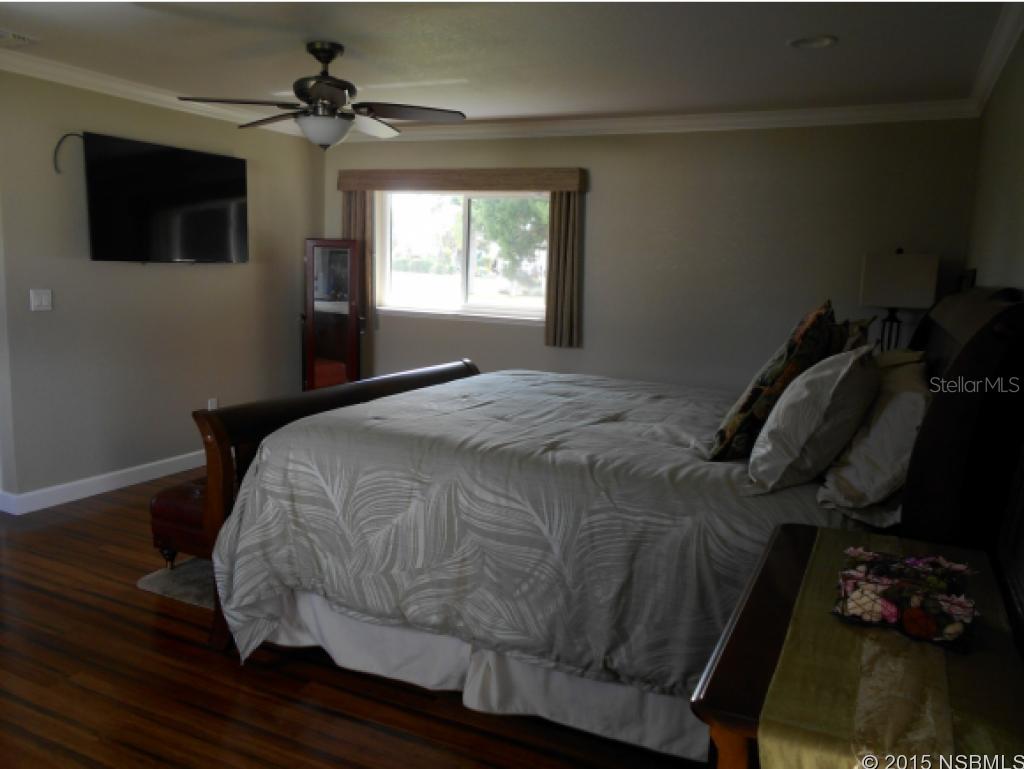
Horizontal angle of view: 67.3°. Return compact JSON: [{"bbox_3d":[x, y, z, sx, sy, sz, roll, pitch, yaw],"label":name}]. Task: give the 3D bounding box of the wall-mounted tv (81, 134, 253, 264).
[{"bbox_3d":[-2.144,-1.132,4.867,0.060,0.700,1.210,7,10,26],"label":"wall-mounted tv"}]

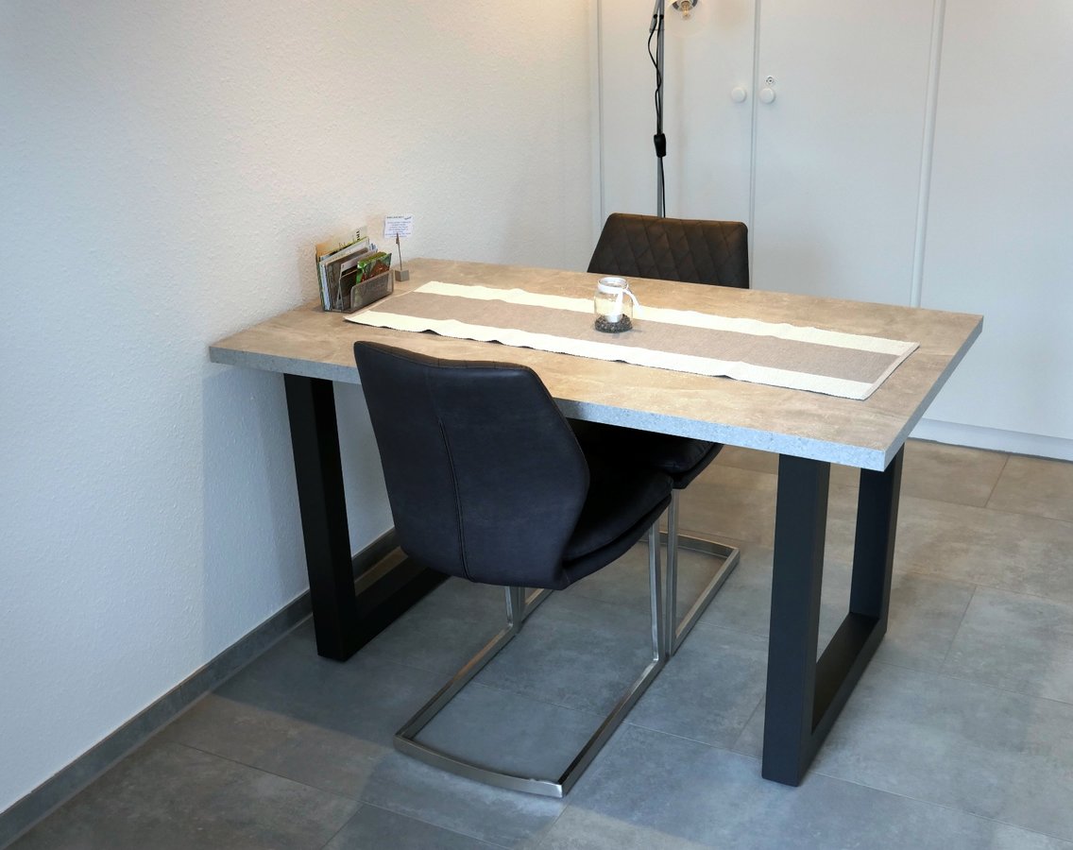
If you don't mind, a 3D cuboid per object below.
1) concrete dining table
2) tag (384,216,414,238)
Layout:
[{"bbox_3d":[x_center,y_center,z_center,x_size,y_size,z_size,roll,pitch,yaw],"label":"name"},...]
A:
[{"bbox_3d":[0.140,0.151,2.611,1.405,0.758,0.810,10,24,28],"label":"concrete dining table"},{"bbox_3d":[-0.339,-0.486,2.897,0.076,0.057,0.003,-9,22,-17],"label":"tag"}]

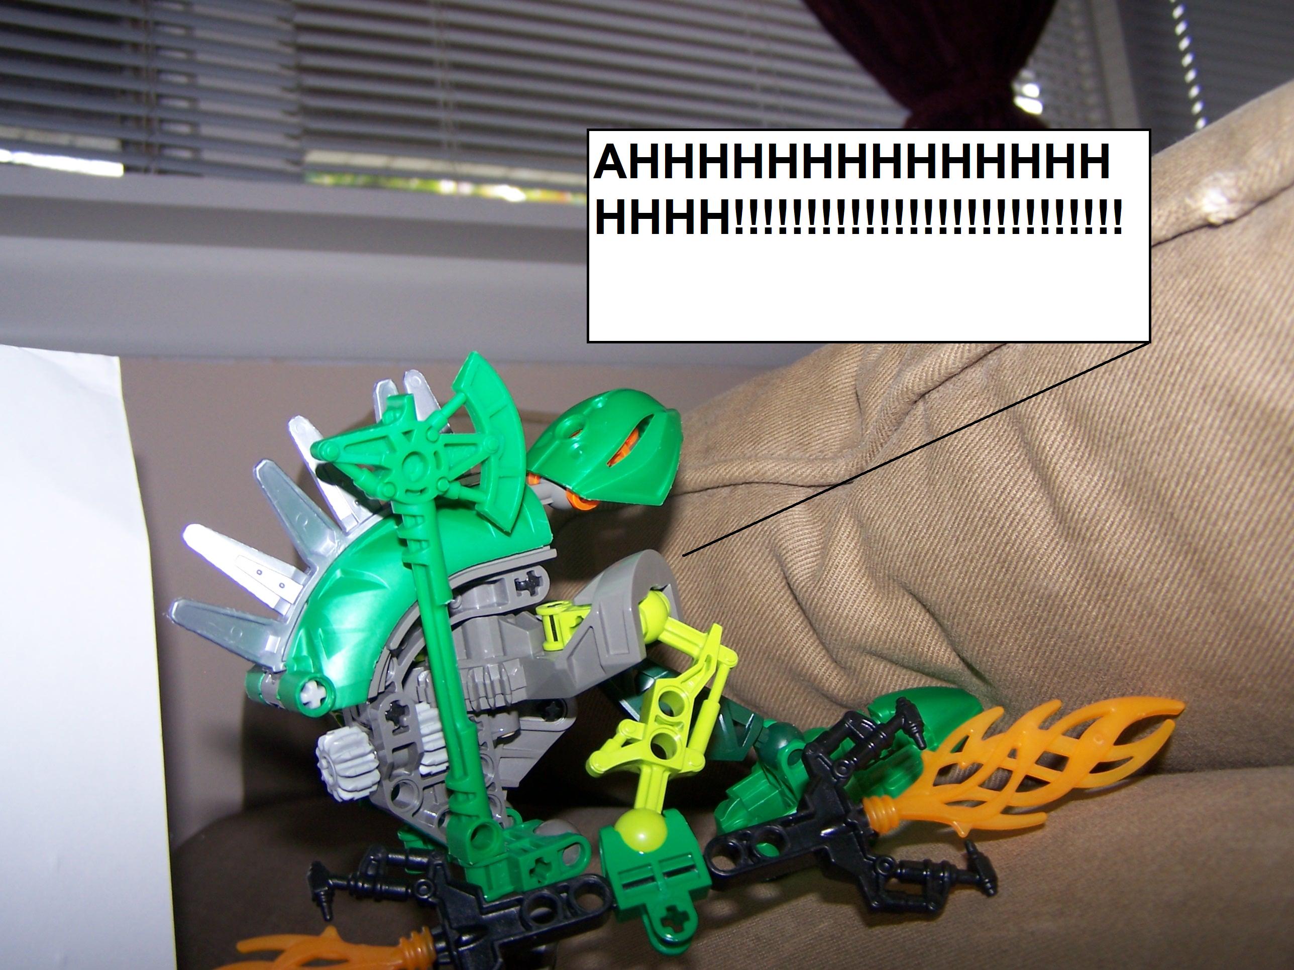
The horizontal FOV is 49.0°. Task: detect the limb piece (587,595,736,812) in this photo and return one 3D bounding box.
[{"bbox_3d":[0.001,0.042,0.262,0.024,0.049,0.011,13,-13,-3],"label":"limb piece"}]

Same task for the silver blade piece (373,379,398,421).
[{"bbox_3d":[-0.046,-0.009,0.262,0.009,0.022,0.004,-19,19,-35],"label":"silver blade piece"}]

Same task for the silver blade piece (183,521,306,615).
[{"bbox_3d":[-0.071,0.014,0.248,0.022,0.008,0.004,34,-21,-18],"label":"silver blade piece"}]

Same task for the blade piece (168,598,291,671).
[{"bbox_3d":[-0.071,0.025,0.242,0.004,0.009,0.022,2,-19,45],"label":"blade piece"}]

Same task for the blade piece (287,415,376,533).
[{"bbox_3d":[-0.058,-0.003,0.258,0.009,0.023,0.004,-37,9,-31],"label":"blade piece"}]

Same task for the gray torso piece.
[{"bbox_3d":[-0.028,0.040,0.274,0.060,0.050,0.043,-10,-1,-34],"label":"gray torso piece"}]

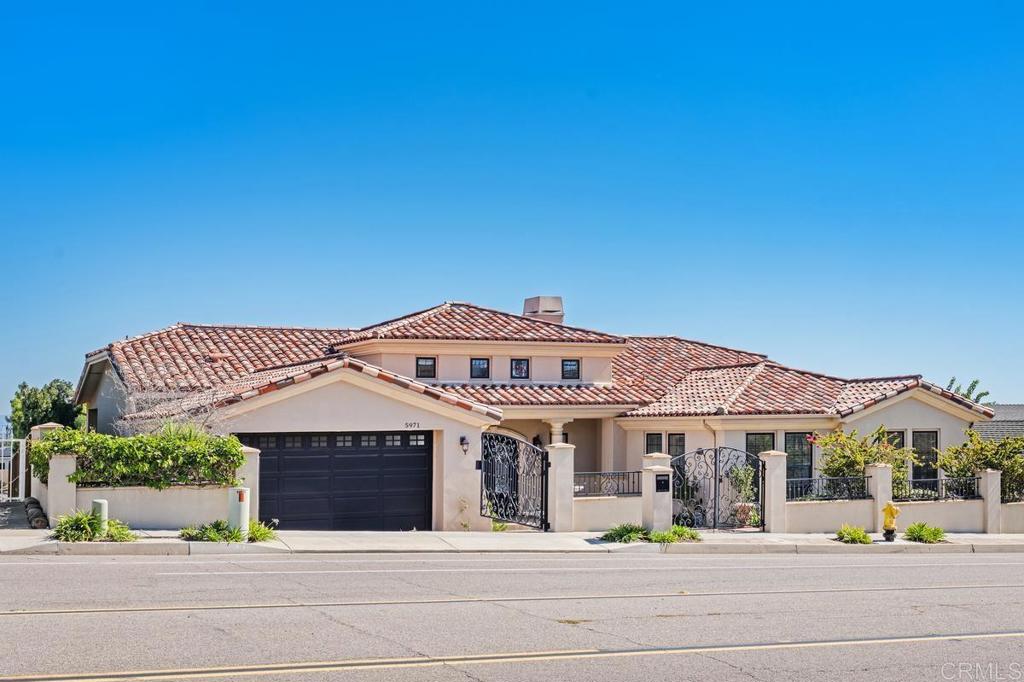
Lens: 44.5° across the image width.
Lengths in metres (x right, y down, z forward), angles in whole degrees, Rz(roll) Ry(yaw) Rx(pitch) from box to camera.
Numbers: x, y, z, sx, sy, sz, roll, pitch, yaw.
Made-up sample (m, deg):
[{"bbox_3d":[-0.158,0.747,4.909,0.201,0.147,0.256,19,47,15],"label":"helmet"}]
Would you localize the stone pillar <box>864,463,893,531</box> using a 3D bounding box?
[{"bbox_3d":[9.987,4.264,34.063,0.520,1.854,0.520,1,-1,-23],"label":"stone pillar"}]

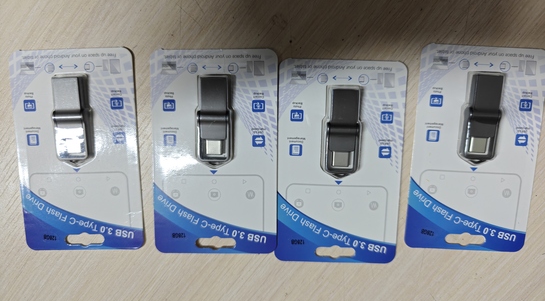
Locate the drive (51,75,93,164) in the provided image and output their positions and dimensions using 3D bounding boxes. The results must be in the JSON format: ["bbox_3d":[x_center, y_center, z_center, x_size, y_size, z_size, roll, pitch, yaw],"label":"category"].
[{"bbox_3d":[-0.108,-0.015,0.193,0.017,0.007,0.047,-1,96,1],"label":"drive"}]

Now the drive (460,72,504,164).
[{"bbox_3d":[0.111,-0.016,0.191,0.017,0.007,0.047,1,96,0],"label":"drive"}]

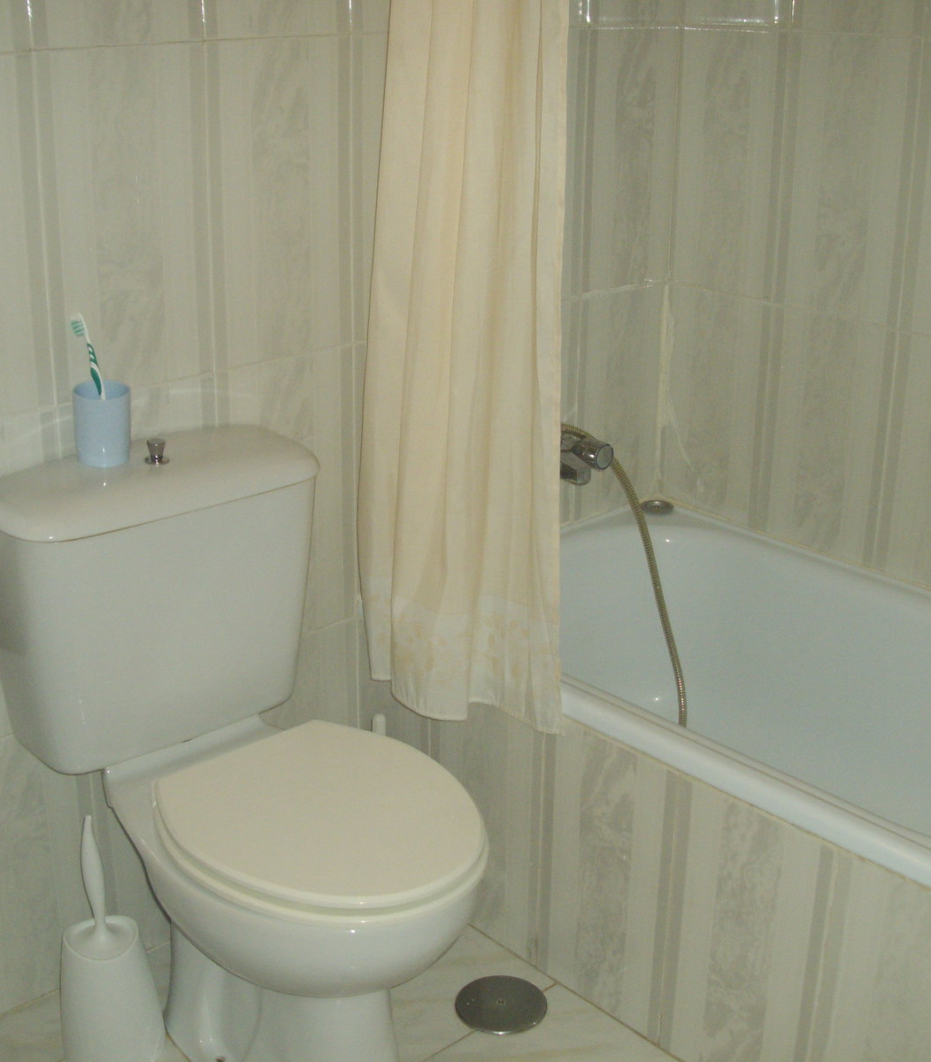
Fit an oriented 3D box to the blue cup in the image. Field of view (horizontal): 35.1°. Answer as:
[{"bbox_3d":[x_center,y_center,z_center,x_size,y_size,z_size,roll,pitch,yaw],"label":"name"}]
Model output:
[{"bbox_3d":[-0.468,-0.138,1.889,0.074,0.095,0.074,1,21,0],"label":"blue cup"}]

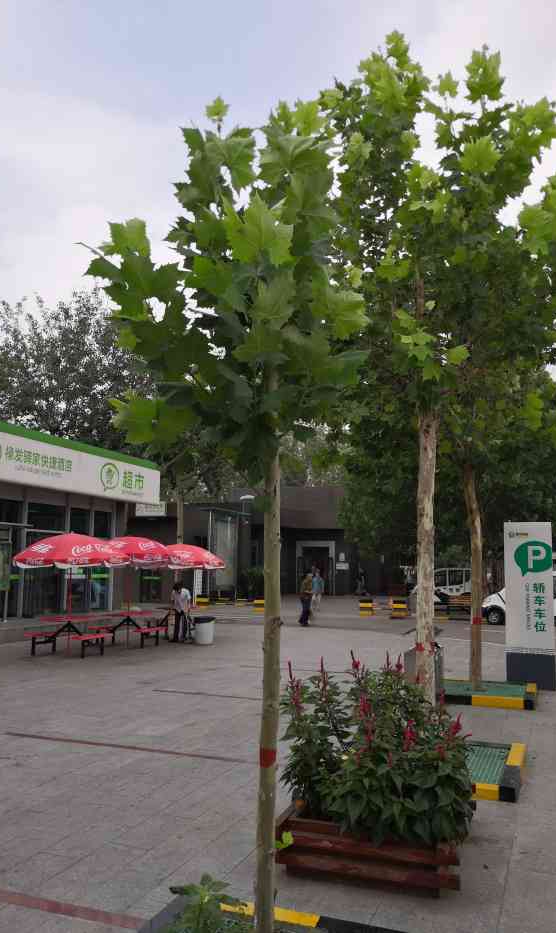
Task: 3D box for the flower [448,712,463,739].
[{"bbox_3d":[1.024,1.495,4.200,0.080,0.150,0.075,-2,-8,21],"label":"flower"}]

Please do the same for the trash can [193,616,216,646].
[{"bbox_3d":[-1.710,3.866,17.000,0.500,0.670,0.500,1,-7,-6],"label":"trash can"}]

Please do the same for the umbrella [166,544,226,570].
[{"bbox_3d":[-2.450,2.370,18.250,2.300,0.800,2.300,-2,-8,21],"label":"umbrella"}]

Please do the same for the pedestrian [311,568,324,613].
[{"bbox_3d":[1.458,4.637,27.000,0.500,1.700,0.380,0,-7,6],"label":"pedestrian"}]

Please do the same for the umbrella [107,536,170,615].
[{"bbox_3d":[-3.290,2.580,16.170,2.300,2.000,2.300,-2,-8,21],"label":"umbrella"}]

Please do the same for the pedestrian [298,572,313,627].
[{"bbox_3d":[0.863,4.203,23.000,0.460,1.680,0.360,-5,-9,37],"label":"pedestrian"}]

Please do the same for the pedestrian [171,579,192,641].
[{"bbox_3d":[-2.372,3.546,17.800,0.520,1.530,0.450,-1,-7,14],"label":"pedestrian"}]

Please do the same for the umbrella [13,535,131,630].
[{"bbox_3d":[-4.070,2.320,14.170,2.320,2.050,2.320,-2,-8,21],"label":"umbrella"}]

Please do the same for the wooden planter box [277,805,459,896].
[{"bbox_3d":[0.679,2.281,4.675,1.050,0.320,1.240,-2,-7,18],"label":"wooden planter box"}]

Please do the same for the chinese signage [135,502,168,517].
[{"bbox_3d":[-4.764,1.594,27.300,1.250,0.600,0.150,-2,-7,21],"label":"chinese signage"}]

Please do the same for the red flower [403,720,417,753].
[{"bbox_3d":[0.732,1.497,4.050,0.078,0.185,0.076,-2,-8,21],"label":"red flower"}]

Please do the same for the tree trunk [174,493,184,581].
[{"bbox_3d":[-2.968,2.781,22.000,0.200,3.900,0.200,-2,-7,21],"label":"tree trunk"}]

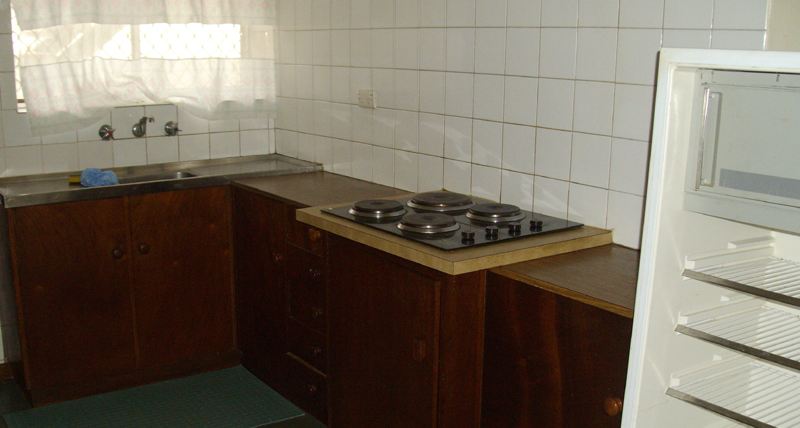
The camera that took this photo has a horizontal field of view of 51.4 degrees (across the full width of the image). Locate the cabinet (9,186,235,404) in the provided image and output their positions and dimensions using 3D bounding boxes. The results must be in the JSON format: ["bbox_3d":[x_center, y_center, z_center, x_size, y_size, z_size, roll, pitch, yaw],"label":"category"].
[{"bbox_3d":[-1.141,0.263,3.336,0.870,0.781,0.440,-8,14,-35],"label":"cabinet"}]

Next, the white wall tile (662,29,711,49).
[{"bbox_3d":[0.742,-0.403,2.151,0.008,0.151,0.151,-8,15,-36],"label":"white wall tile"}]

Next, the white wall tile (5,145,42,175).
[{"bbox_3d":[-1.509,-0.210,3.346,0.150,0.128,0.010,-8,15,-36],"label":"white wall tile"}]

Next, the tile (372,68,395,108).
[{"bbox_3d":[-0.063,-0.500,3.312,0.010,0.152,0.152,-8,14,-35],"label":"tile"}]

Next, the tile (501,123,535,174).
[{"bbox_3d":[0.380,-0.210,2.652,0.010,0.150,0.150,-8,14,-35],"label":"tile"}]

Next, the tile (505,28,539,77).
[{"bbox_3d":[0.393,-0.509,2.640,0.010,0.151,0.150,-8,15,-36],"label":"tile"}]

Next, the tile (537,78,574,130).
[{"bbox_3d":[0.478,-0.336,2.539,0.008,0.151,0.151,-8,15,-36],"label":"tile"}]

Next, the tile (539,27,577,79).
[{"bbox_3d":[0.482,-0.483,2.521,0.010,0.151,0.150,-8,15,-36],"label":"tile"}]

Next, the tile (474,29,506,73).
[{"bbox_3d":[0.303,-0.535,2.758,0.010,0.151,0.150,-8,15,-36],"label":"tile"}]

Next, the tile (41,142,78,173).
[{"bbox_3d":[-1.389,-0.222,3.404,0.150,0.135,0.010,-8,14,-35],"label":"tile"}]

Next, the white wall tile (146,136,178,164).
[{"bbox_3d":[-1.047,-0.279,3.685,0.150,0.131,0.010,-8,15,-36],"label":"white wall tile"}]

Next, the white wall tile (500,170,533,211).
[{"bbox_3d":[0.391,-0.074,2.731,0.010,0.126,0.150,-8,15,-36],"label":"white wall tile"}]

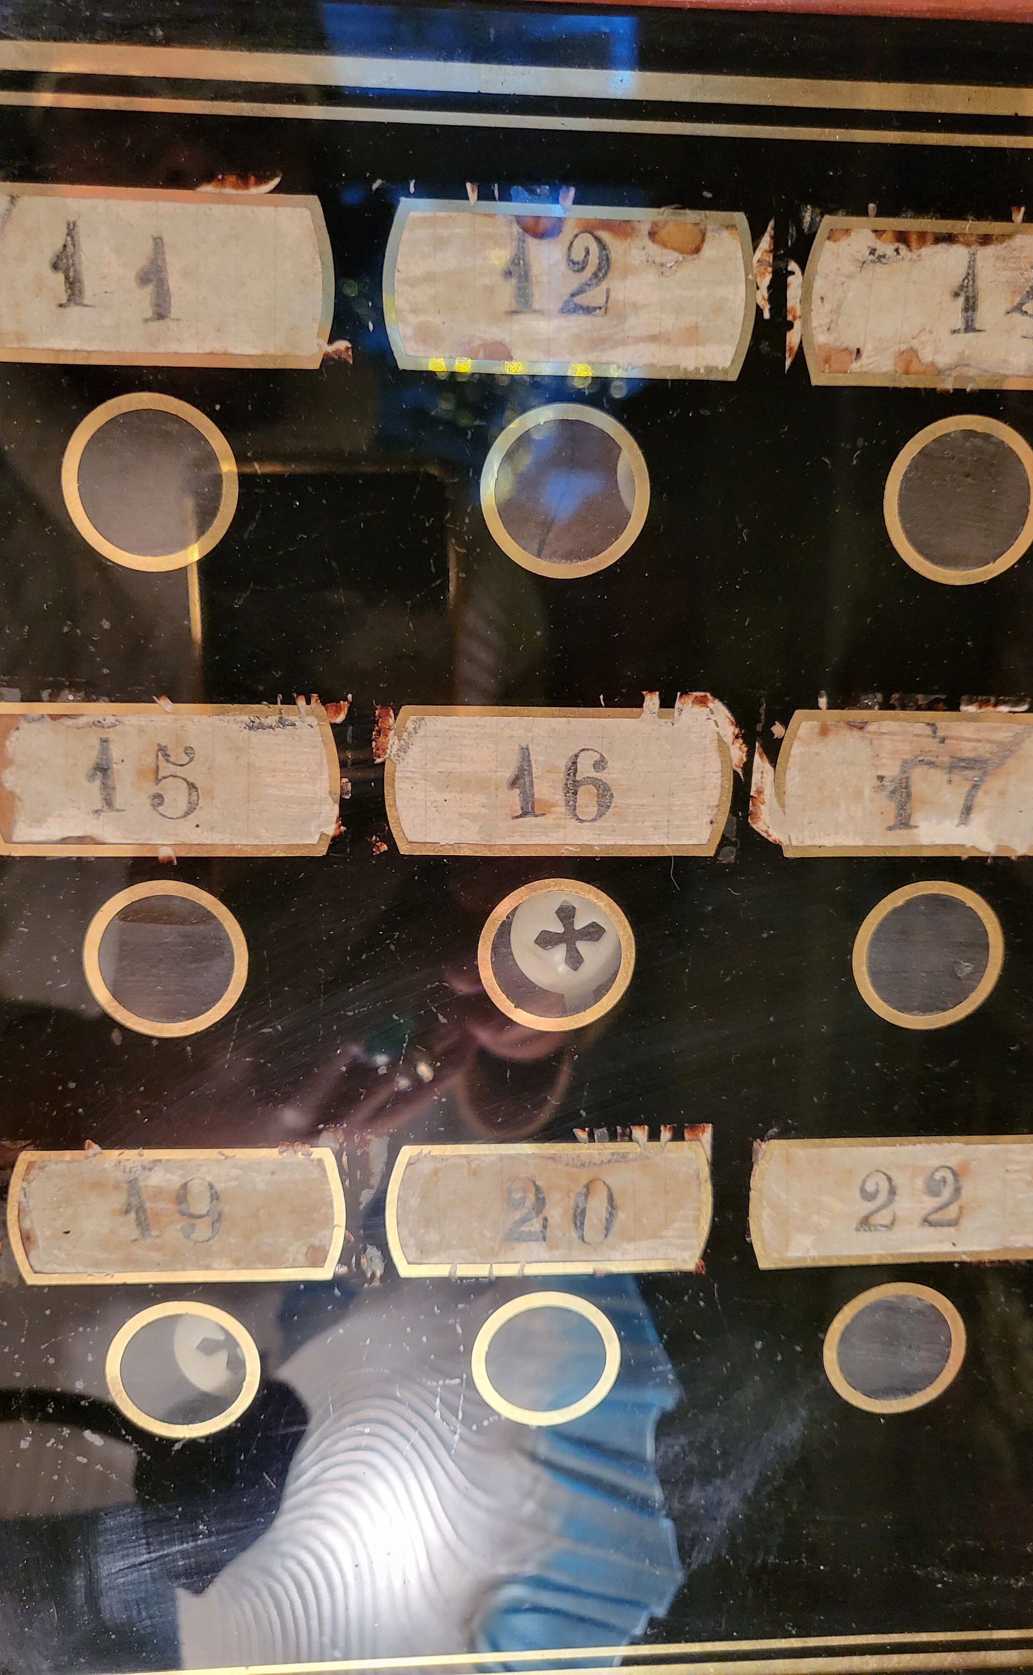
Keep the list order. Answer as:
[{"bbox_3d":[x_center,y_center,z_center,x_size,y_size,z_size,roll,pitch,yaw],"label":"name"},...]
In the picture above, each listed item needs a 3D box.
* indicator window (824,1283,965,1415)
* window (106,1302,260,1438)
[{"bbox_3d":[0.065,0.087,0.214,0.025,0.025,0.004,0,11,-4],"label":"indicator window"},{"bbox_3d":[-0.055,0.088,0.207,0.025,0.025,0.004,0,11,-4],"label":"window"}]

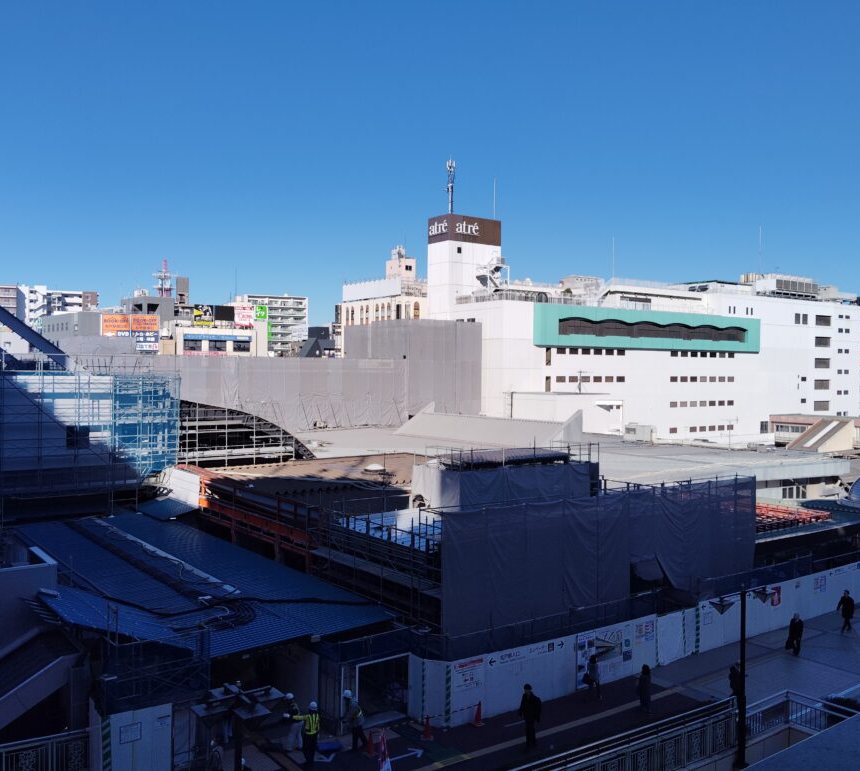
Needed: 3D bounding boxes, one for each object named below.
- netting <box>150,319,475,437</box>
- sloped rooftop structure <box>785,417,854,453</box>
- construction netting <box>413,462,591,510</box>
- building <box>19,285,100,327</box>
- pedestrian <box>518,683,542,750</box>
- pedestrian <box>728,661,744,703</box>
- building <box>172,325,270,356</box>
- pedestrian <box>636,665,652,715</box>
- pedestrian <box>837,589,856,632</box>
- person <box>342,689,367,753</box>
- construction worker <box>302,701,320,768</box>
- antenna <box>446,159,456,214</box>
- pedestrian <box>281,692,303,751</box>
[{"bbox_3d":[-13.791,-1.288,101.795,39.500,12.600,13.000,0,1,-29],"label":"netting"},{"bbox_3d":[60.749,7.642,128.730,11.470,4.450,5.210,0,1,-33],"label":"sloped rooftop structure"},{"bbox_3d":[3.210,4.373,36.091,7.410,2.000,3.230,0,1,-36],"label":"construction netting"},{"bbox_3d":[-120.899,-11.380,270.605,22.000,38.000,13.000,0,1,-16],"label":"building"},{"bbox_3d":[2.932,9.698,24.134,0.600,1.800,0.380,1,1,20],"label":"pedestrian"},{"bbox_3d":[9.673,9.585,26.093,0.480,1.700,0.500,0,1,-28],"label":"pedestrian"},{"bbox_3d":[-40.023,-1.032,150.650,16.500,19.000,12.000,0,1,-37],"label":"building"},{"bbox_3d":[6.787,9.616,26.247,0.460,1.570,0.400,1,1,-6],"label":"pedestrian"},{"bbox_3d":[17.754,9.634,35.332,0.600,1.740,0.400,1,1,37],"label":"pedestrian"},{"bbox_3d":[-2.136,9.490,23.464,0.620,1.740,0.520,0,1,-12],"label":"person"},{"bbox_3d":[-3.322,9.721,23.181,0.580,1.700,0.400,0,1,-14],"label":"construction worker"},{"bbox_3d":[3.321,-30.115,127.004,1.500,8.900,1.500,0,1,-34],"label":"antenna"},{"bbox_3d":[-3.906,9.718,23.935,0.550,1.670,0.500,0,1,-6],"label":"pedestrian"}]

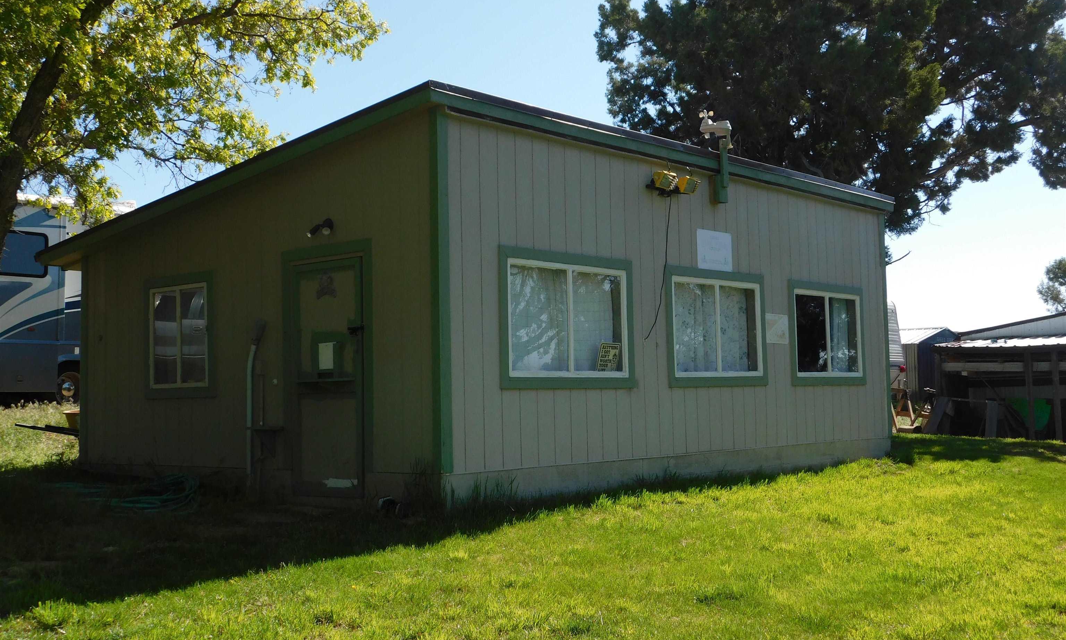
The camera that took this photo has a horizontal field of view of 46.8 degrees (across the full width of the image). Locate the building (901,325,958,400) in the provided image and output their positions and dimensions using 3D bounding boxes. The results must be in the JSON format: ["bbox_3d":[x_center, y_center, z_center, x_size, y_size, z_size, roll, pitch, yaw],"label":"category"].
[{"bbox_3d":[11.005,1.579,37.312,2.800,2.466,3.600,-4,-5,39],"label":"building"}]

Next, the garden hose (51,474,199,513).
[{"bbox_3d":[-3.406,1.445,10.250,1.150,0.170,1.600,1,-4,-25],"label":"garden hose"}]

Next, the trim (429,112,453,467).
[{"bbox_3d":[-0.672,-0.219,8.980,0.080,2.660,0.120,-4,-5,41],"label":"trim"}]

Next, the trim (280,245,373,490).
[{"bbox_3d":[-1.630,0.377,9.727,1.100,1.945,0.060,-4,-5,41],"label":"trim"}]

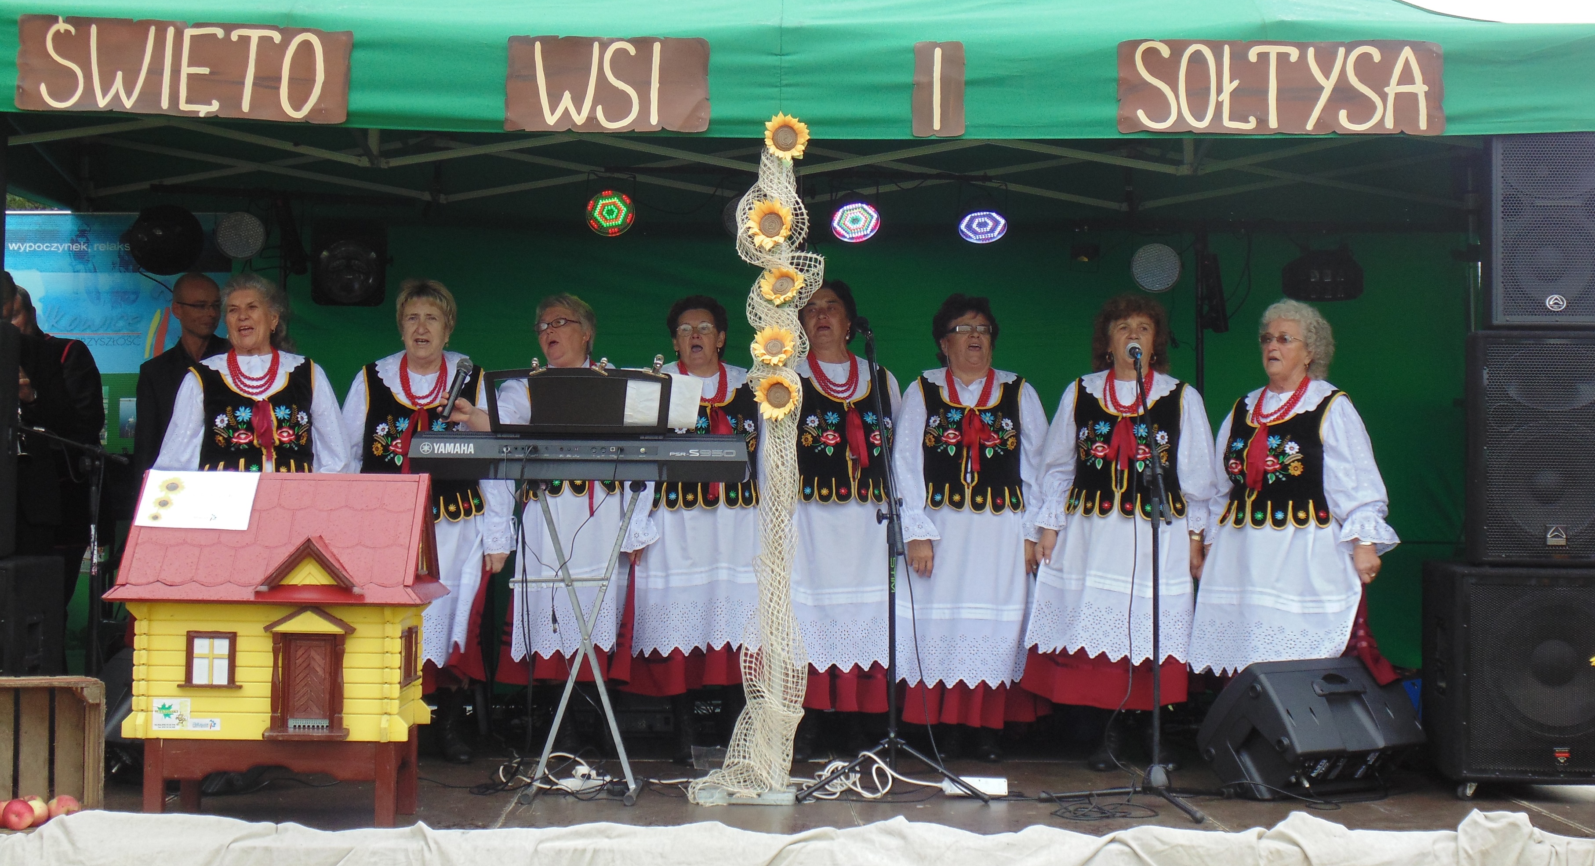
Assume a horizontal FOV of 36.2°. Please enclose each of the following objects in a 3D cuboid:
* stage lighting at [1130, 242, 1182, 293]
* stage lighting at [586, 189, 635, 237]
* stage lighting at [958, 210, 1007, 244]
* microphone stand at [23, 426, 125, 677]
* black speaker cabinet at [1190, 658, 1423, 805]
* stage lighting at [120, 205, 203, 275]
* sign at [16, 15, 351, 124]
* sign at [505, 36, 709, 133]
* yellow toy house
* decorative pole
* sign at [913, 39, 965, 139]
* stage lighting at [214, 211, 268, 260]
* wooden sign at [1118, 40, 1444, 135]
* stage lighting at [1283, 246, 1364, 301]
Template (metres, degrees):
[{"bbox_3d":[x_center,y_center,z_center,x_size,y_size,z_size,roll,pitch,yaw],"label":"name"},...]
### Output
[{"bbox_3d":[1.448,-0.668,9.850,0.210,0.210,0.220,0,-1,7],"label":"stage lighting"},{"bbox_3d":[-0.747,-0.899,9.665,0.200,0.200,0.150,0,27,-11],"label":"stage lighting"},{"bbox_3d":[0.726,-0.866,9.647,0.200,0.150,0.200,0,-39,-4],"label":"stage lighting"},{"bbox_3d":[-2.480,0.525,8.550,0.620,1.140,0.550,0,-1,30],"label":"microphone stand"},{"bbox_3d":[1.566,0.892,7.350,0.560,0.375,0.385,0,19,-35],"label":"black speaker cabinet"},{"bbox_3d":[-2.415,-0.736,9.300,0.300,0.275,0.260,0,11,-20],"label":"stage lighting"},{"bbox_3d":[-1.878,-1.113,7.480,1.015,0.290,0.030,2,-1,-2],"label":"sign"},{"bbox_3d":[-0.585,-1.073,7.520,0.620,0.290,0.030,1,-1,-2],"label":"sign"},{"bbox_3d":[-1.431,0.588,6.790,0.860,0.975,0.530,1,-1,0],"label":"yellow toy house"},{"bbox_3d":[-0.123,0.078,7.320,0.385,2.040,0.280,1,-1,0],"label":"decorative pole"},{"bbox_3d":[0.437,-1.062,7.540,0.158,0.293,0.030,1,-1,-2],"label":"sign"},{"bbox_3d":[-2.175,-0.787,9.571,0.200,0.200,0.150,0,15,-9],"label":"stage lighting"},{"bbox_3d":[1.435,-1.023,7.250,0.970,0.280,0.020,0,1,-2],"label":"wooden sign"},{"bbox_3d":[2.077,-0.628,9.650,0.320,0.215,0.240,1,12,7],"label":"stage lighting"}]

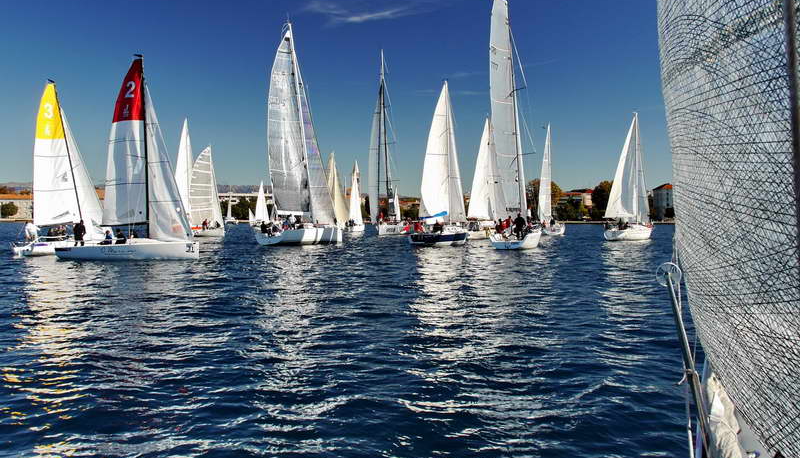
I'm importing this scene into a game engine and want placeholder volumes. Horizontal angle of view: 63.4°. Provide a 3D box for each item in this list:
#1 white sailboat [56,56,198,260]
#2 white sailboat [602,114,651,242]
[{"bbox_3d":[-13.667,-3.636,32.941,6.900,10.300,2.470,0,1,-2],"label":"white sailboat"},{"bbox_3d":[22.577,-5.051,61.920,3.260,12.100,9.000,1,1,45],"label":"white sailboat"}]

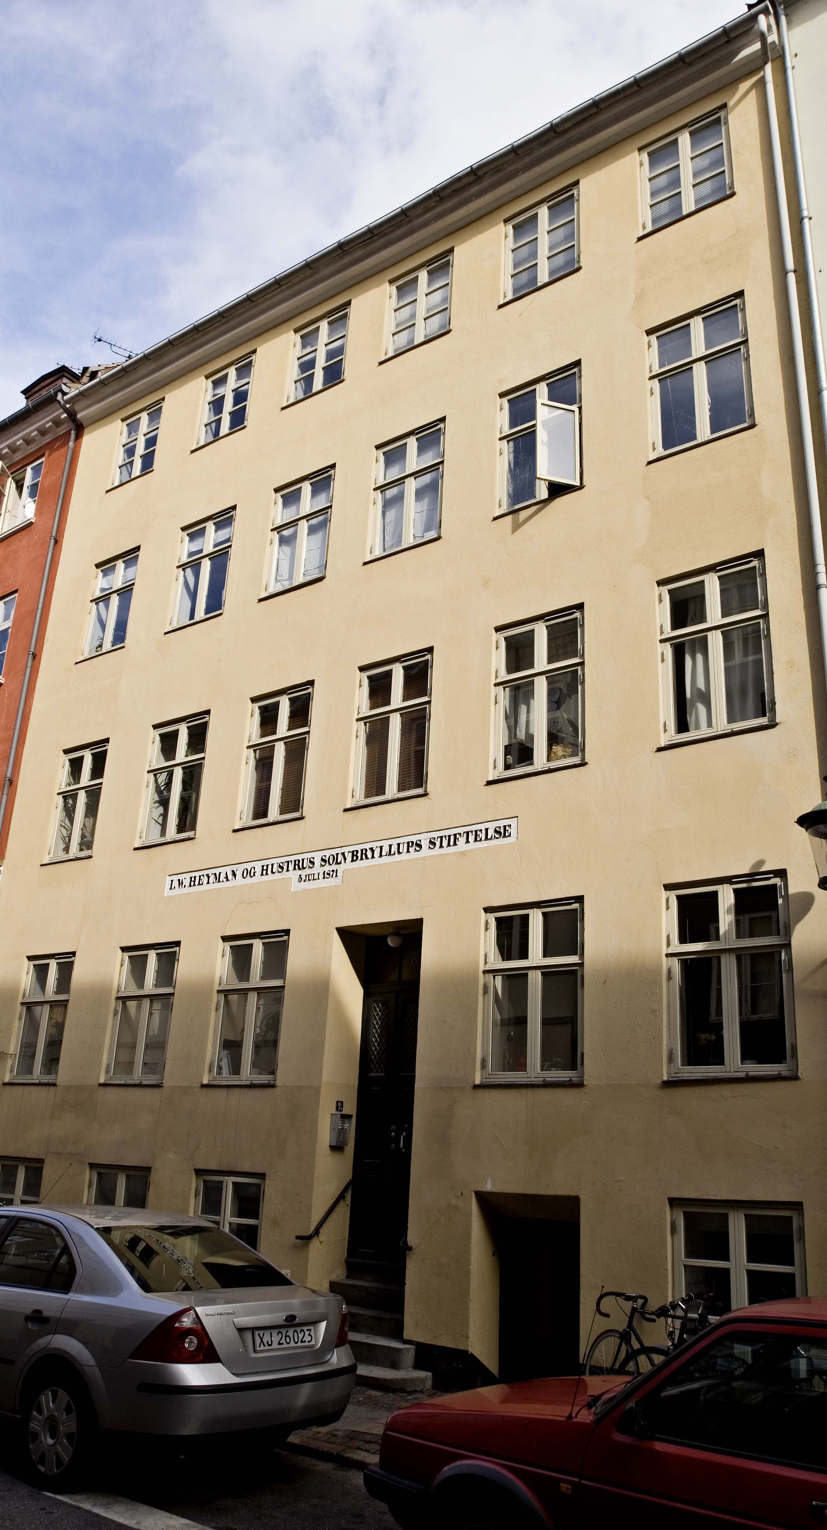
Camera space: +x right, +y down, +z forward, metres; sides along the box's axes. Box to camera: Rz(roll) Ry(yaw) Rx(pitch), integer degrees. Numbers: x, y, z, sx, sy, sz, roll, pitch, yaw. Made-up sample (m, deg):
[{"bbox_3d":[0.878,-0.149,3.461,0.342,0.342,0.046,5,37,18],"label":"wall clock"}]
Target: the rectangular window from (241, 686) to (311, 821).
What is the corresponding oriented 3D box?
[{"bbox_3d":[-1.605,-0.088,12.946,1.003,1.668,0.130,-12,-26,33],"label":"rectangular window"}]

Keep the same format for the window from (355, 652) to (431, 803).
[{"bbox_3d":[-0.191,-0.410,12.001,1.027,1.686,0.130,-12,-26,33],"label":"window"}]

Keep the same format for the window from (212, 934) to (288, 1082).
[{"bbox_3d":[-1.751,2.712,11.764,0.962,1.600,0.120,-12,-26,33],"label":"window"}]

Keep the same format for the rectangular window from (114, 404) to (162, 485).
[{"bbox_3d":[-4.385,-5.160,17.219,0.950,1.342,0.120,-12,-26,33],"label":"rectangular window"}]

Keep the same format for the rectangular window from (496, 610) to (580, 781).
[{"bbox_3d":[1.318,-0.729,10.982,1.052,1.704,0.130,-12,-26,33],"label":"rectangular window"}]

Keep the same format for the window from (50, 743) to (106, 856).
[{"bbox_3d":[-4.670,0.521,15.034,0.973,1.645,0.130,-12,-26,33],"label":"window"}]

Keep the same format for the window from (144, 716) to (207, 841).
[{"bbox_3d":[-3.047,0.216,13.846,1.003,1.667,0.120,-12,-26,33],"label":"window"}]

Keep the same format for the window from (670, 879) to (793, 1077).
[{"bbox_3d":[2.640,1.777,8.812,1.033,1.636,0.120,-12,-26,33],"label":"window"}]

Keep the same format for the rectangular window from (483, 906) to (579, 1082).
[{"bbox_3d":[1.077,2.015,9.444,1.052,1.569,0.150,-12,-25,34],"label":"rectangular window"}]

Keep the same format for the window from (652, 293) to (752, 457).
[{"bbox_3d":[2.834,-3.812,10.477,1.035,1.581,0.150,-12,-25,34],"label":"window"}]

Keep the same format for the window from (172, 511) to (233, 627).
[{"bbox_3d":[-2.920,-2.740,15.041,1.040,1.657,0.120,-12,-26,33],"label":"window"}]

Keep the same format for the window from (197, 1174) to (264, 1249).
[{"bbox_3d":[-1.840,4.545,10.667,1.010,0.838,0.150,-12,-25,34],"label":"window"}]

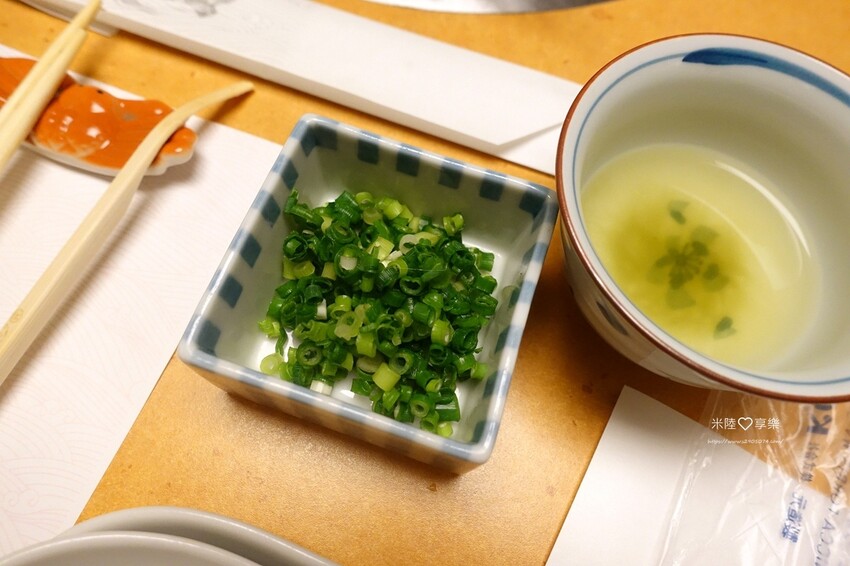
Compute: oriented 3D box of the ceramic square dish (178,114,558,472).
[{"bbox_3d":[-0.012,0.004,0.165,0.078,0.041,0.078,18,67,3],"label":"ceramic square dish"}]

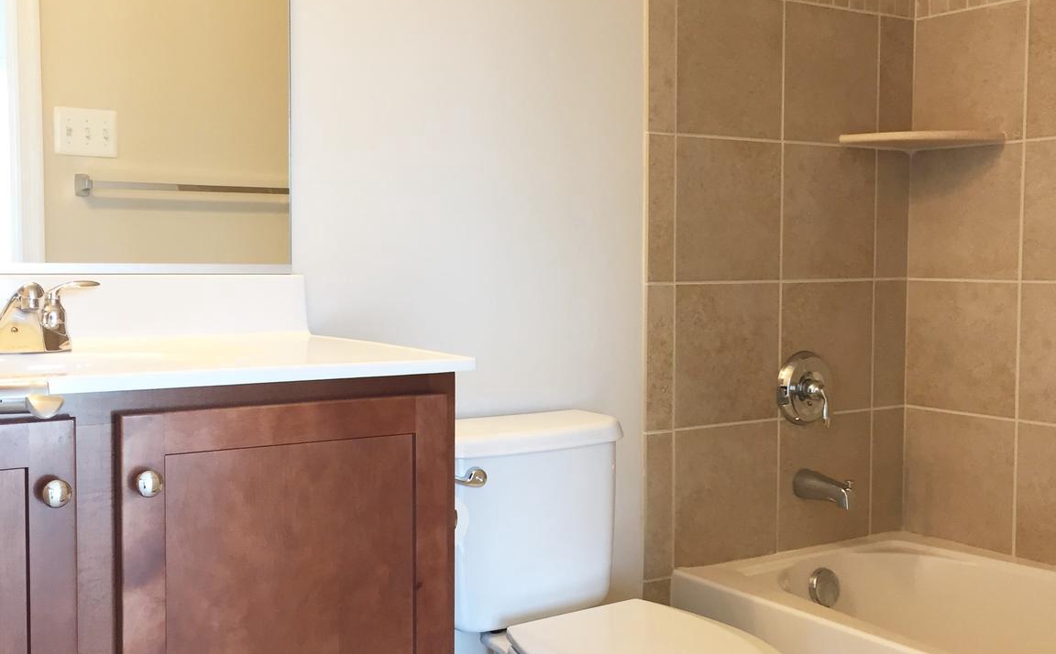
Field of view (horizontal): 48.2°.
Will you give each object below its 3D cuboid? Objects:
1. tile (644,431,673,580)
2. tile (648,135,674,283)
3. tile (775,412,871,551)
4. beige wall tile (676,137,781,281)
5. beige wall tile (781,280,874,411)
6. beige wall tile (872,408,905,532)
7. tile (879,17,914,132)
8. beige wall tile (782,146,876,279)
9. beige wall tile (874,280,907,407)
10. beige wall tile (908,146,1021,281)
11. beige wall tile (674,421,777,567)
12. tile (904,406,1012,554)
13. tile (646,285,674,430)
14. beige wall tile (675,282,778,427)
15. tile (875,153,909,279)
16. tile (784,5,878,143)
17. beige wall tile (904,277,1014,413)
[{"bbox_3d":[0.269,0.373,2.464,0.075,0.303,0.010,-3,5,-33],"label":"tile"},{"bbox_3d":[0.273,-0.243,2.447,0.074,0.305,0.010,-3,5,-33],"label":"tile"},{"bbox_3d":[0.694,0.357,2.761,0.304,0.304,0.010,-3,5,-33],"label":"tile"},{"bbox_3d":[0.429,-0.247,2.514,0.298,0.302,0.010,-2,5,-33],"label":"beige wall tile"},{"bbox_3d":[0.694,0.048,2.740,0.304,0.306,0.010,-3,5,-33],"label":"beige wall tile"},{"bbox_3d":[0.868,0.345,2.852,0.120,0.303,0.010,-3,5,-33],"label":"beige wall tile"},{"bbox_3d":[0.864,-0.570,2.772,0.120,0.302,0.010,-2,5,-33],"label":"tile"},{"bbox_3d":[0.694,-0.262,2.718,0.304,0.305,0.010,-3,5,-33],"label":"beige wall tile"},{"bbox_3d":[0.864,0.040,2.814,0.120,0.303,0.010,-2,5,-33],"label":"beige wall tile"},{"bbox_3d":[1.002,-0.259,2.700,0.010,0.302,0.295,-2,5,-33],"label":"beige wall tile"},{"bbox_3d":[0.435,0.369,2.595,0.302,0.304,0.010,-3,5,-33],"label":"beige wall tile"},{"bbox_3d":[1.008,0.351,2.759,0.010,0.303,0.296,-3,5,-33],"label":"tile"},{"bbox_3d":[0.271,0.065,2.434,0.071,0.303,0.010,-2,5,-33],"label":"tile"},{"bbox_3d":[0.431,0.059,2.547,0.304,0.304,0.010,-3,5,-33],"label":"beige wall tile"},{"bbox_3d":[0.868,-0.267,2.809,0.120,0.304,0.010,-3,5,-33],"label":"tile"},{"bbox_3d":[0.684,-0.563,2.657,0.300,0.302,0.010,-2,5,-33],"label":"tile"},{"bbox_3d":[1.002,0.046,2.720,0.010,0.303,0.295,-2,5,-33],"label":"beige wall tile"}]

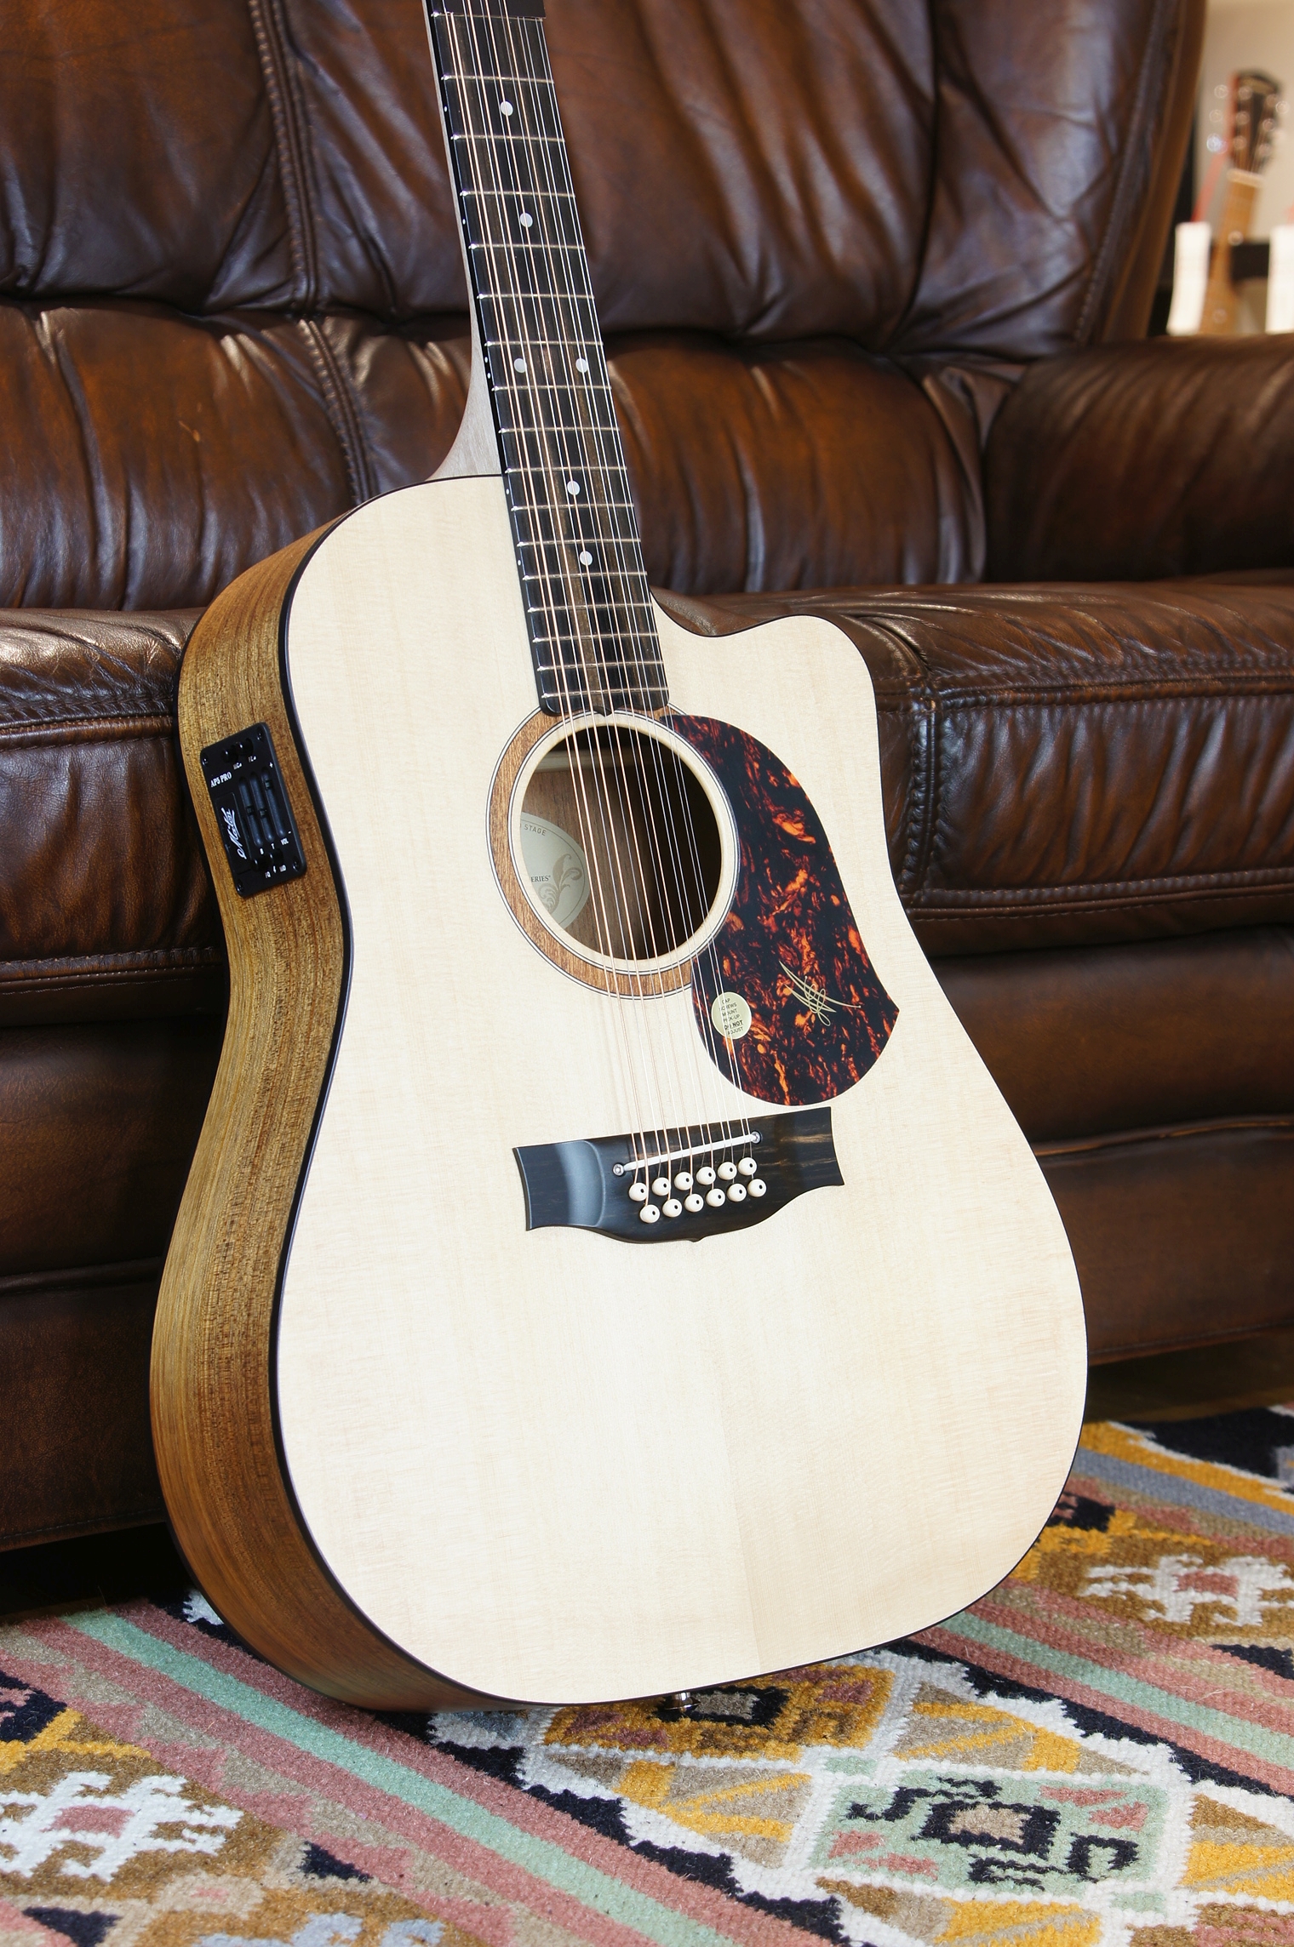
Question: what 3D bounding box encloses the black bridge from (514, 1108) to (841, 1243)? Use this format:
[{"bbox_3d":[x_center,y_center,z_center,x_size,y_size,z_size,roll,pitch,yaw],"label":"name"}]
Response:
[{"bbox_3d":[0.018,0.086,1.672,0.159,0.050,0.014,-7,-6,-34],"label":"black bridge"}]

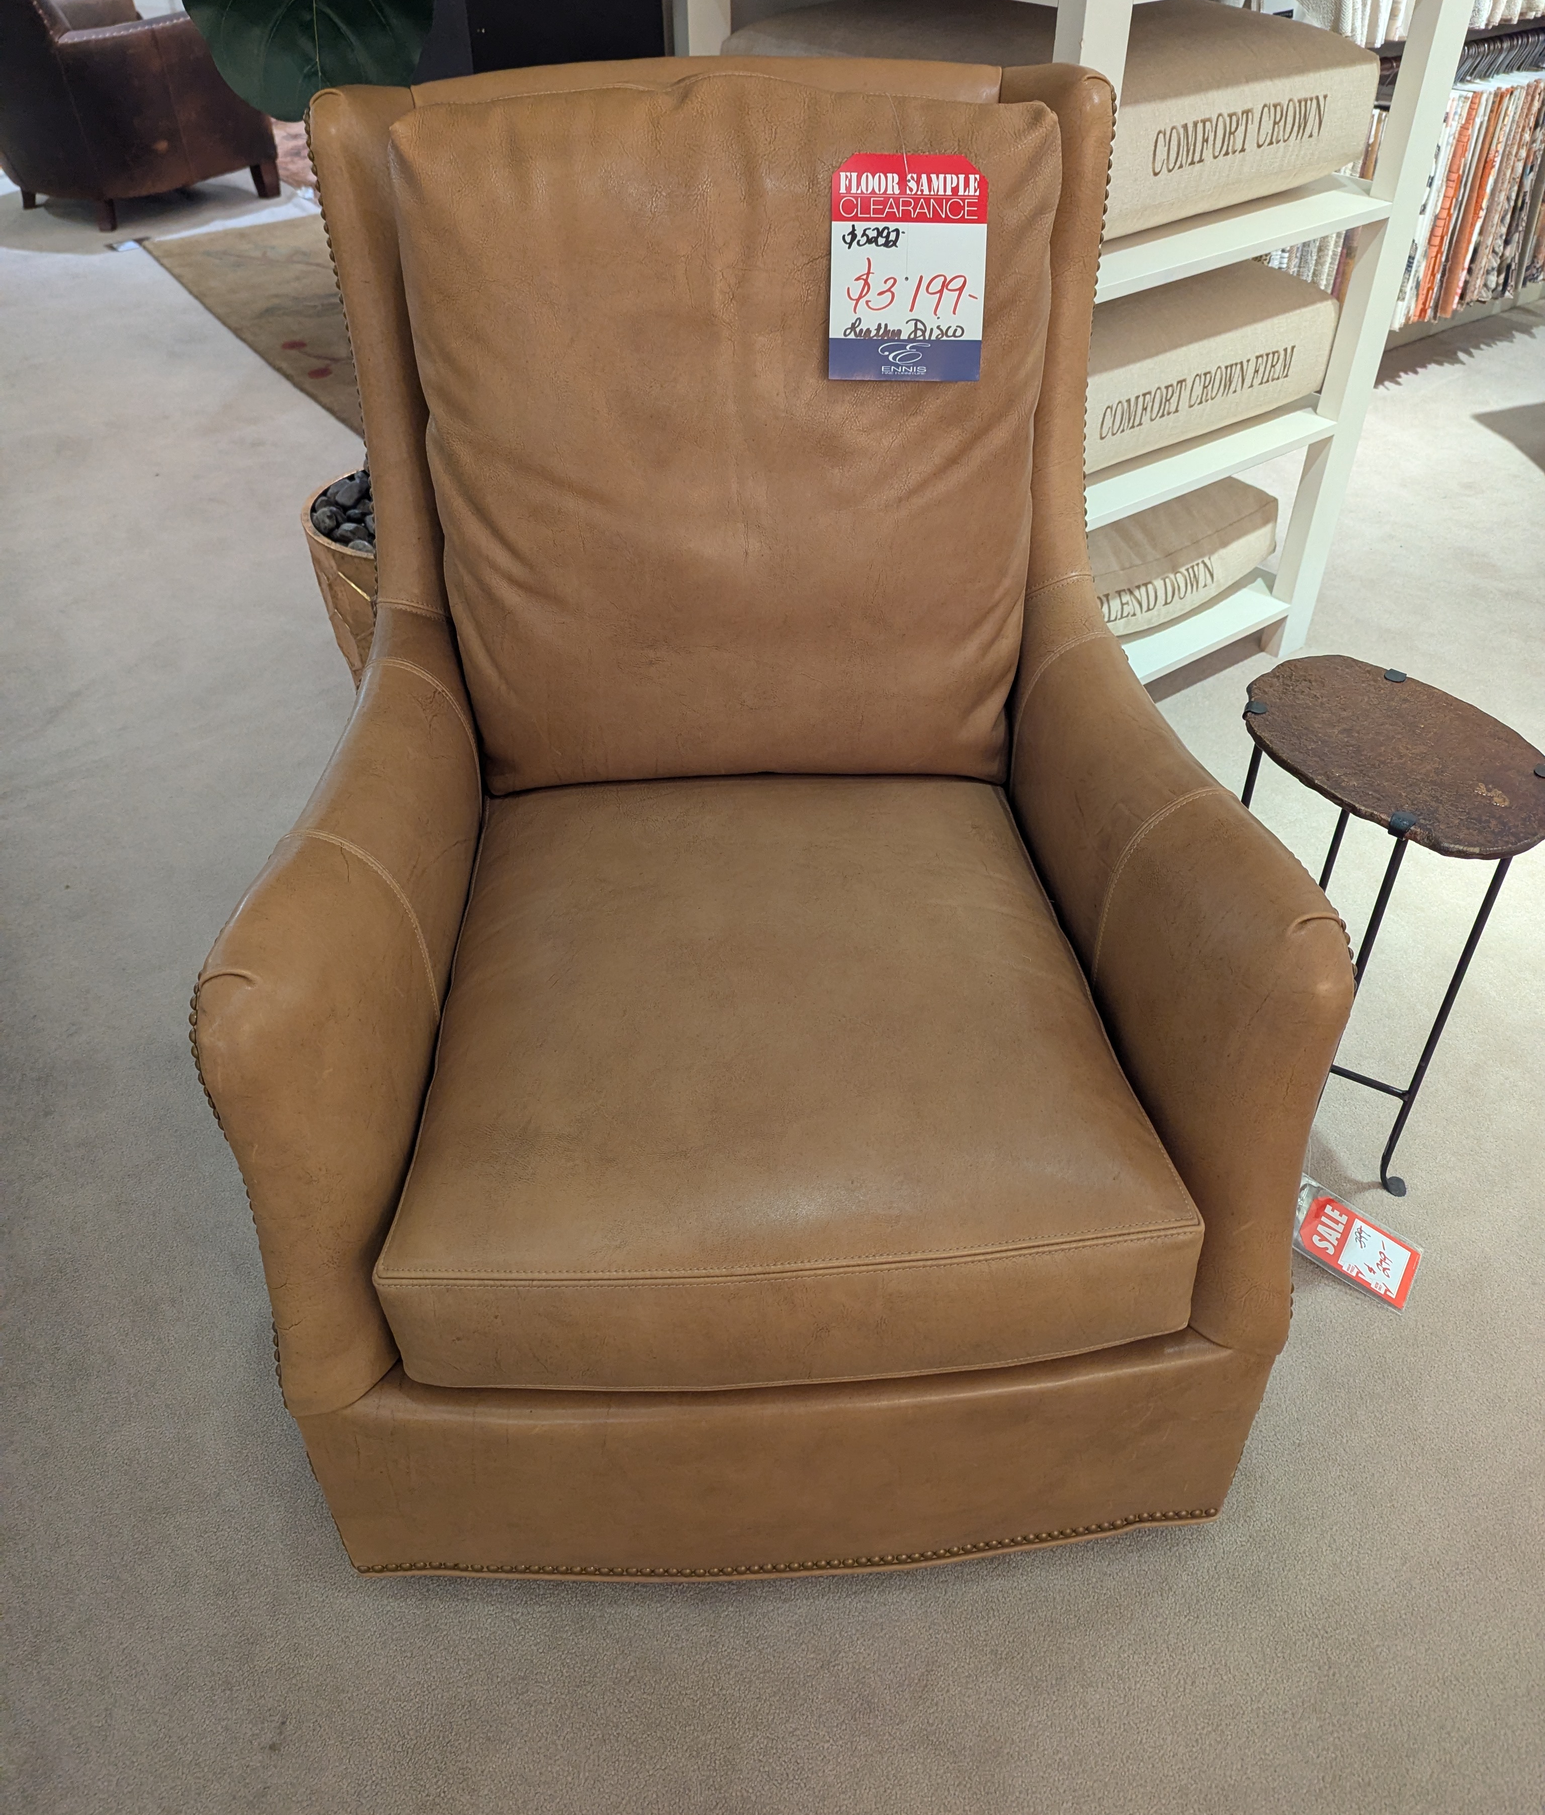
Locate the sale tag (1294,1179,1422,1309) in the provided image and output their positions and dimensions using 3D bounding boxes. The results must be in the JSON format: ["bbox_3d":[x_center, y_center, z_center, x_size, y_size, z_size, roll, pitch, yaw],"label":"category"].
[{"bbox_3d":[0.605,0.351,1.492,0.143,0.006,0.092,33,49,14],"label":"sale tag"}]

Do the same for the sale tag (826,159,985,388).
[{"bbox_3d":[0.111,-0.525,1.173,0.127,0.172,0.005,0,16,-3],"label":"sale tag"}]

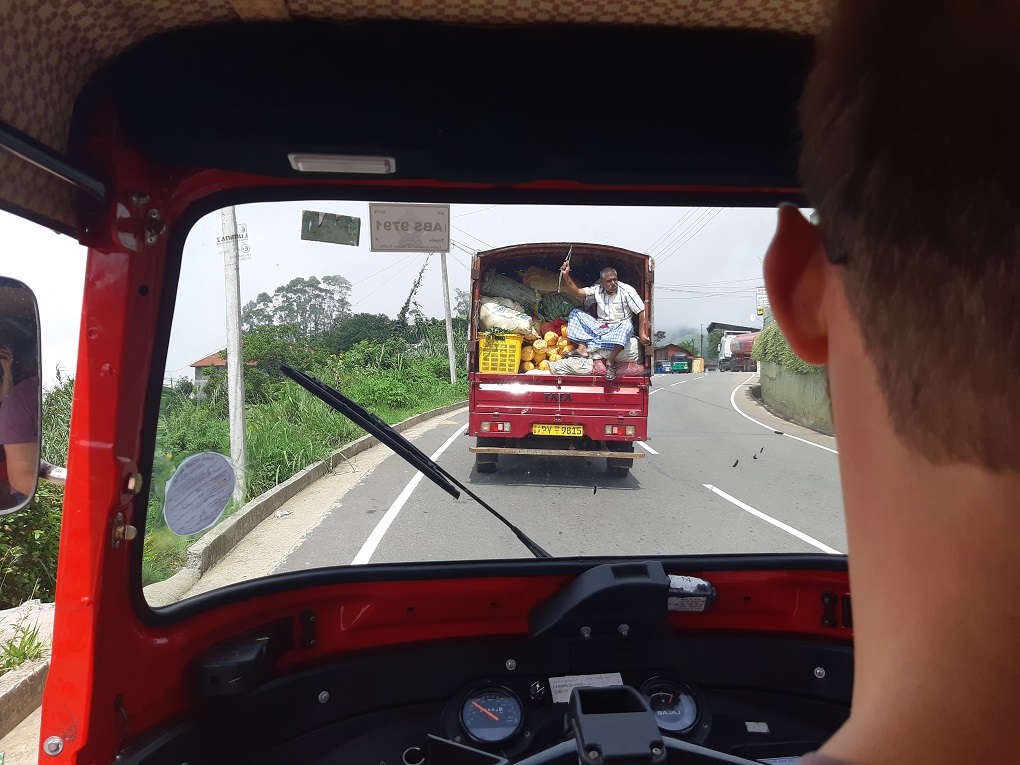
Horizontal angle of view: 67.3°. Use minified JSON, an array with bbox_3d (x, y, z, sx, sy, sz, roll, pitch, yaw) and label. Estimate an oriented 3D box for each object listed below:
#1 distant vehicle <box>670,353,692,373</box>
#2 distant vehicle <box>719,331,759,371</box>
[{"bbox_3d":[13.650,-1.530,61.300,1.300,1.700,2.600,0,1,10],"label":"distant vehicle"},{"bbox_3d":[19.500,-2.600,62.500,2.500,3.400,9.800,0,1,0],"label":"distant vehicle"}]

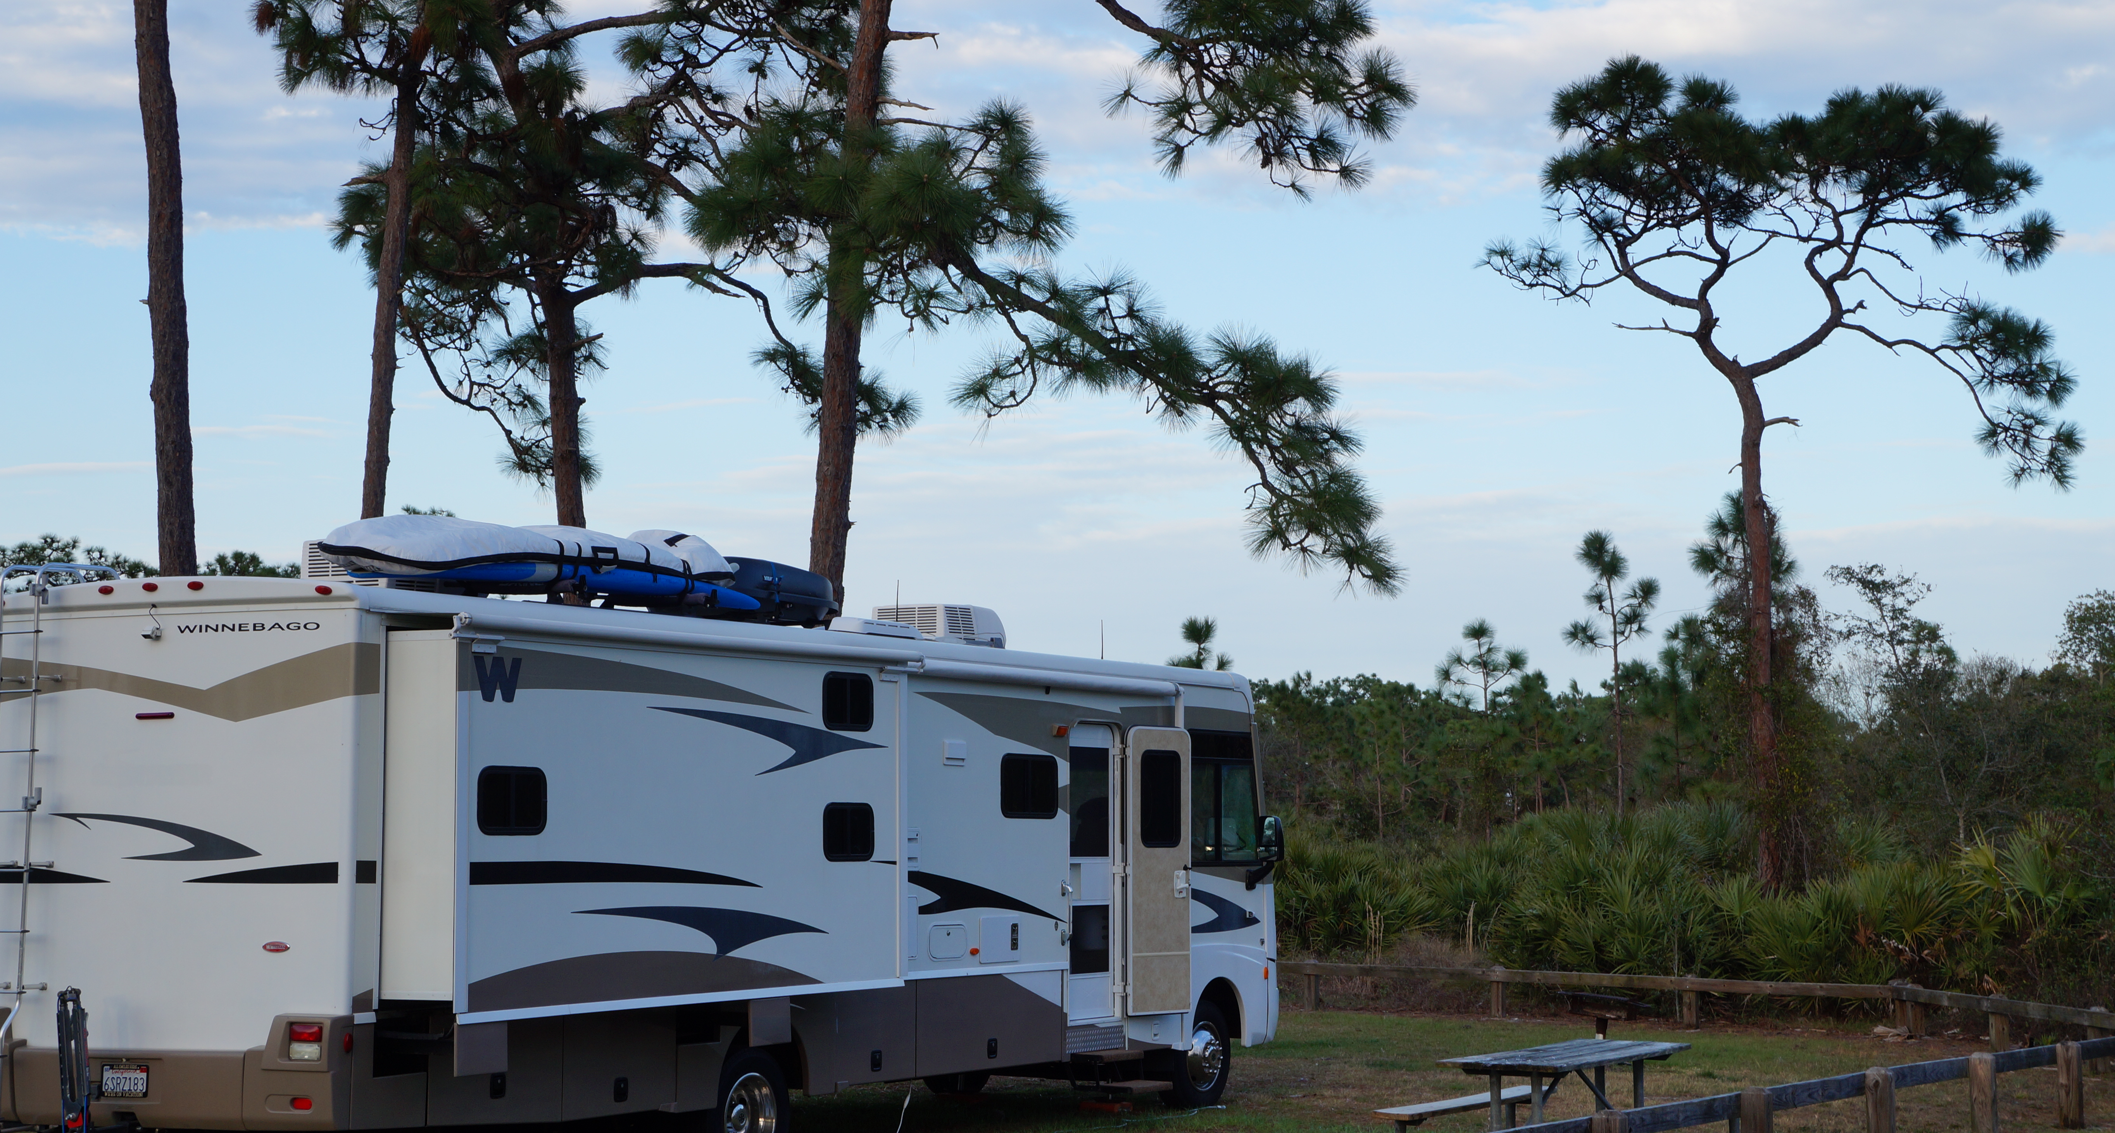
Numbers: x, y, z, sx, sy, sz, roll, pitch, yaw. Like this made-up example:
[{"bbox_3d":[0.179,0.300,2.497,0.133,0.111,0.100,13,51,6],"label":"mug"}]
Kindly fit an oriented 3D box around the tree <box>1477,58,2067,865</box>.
[{"bbox_3d":[9.540,-0.620,40.200,7.750,12.400,6.500,0,-5,0],"label":"tree"}]

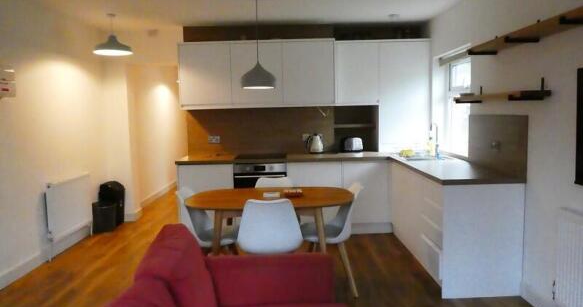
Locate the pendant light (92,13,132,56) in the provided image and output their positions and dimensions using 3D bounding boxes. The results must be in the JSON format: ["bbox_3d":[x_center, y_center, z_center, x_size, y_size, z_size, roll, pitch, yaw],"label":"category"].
[{"bbox_3d":[-1.882,-1.258,4.247,0.435,0.408,0.435,-1,6,0],"label":"pendant light"}]

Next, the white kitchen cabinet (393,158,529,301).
[{"bbox_3d":[1.409,0.568,3.741,0.590,0.863,1.530,-1,6,-1],"label":"white kitchen cabinet"}]

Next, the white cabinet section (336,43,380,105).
[{"bbox_3d":[0.768,-0.972,4.885,0.519,0.743,0.320,-1,6,0],"label":"white cabinet section"}]

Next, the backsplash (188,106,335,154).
[{"bbox_3d":[-0.362,-0.272,4.940,1.800,0.560,0.020,-1,6,-1],"label":"backsplash"}]

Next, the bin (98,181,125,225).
[{"bbox_3d":[-2.304,0.652,5.212,0.300,0.594,0.285,-1,6,0],"label":"bin"}]

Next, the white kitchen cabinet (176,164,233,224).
[{"bbox_3d":[-0.943,0.443,4.733,0.600,0.715,0.570,-1,6,-1],"label":"white kitchen cabinet"}]

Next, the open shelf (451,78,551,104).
[{"bbox_3d":[1.567,-0.479,3.127,0.240,0.140,1.030,-1,6,-1],"label":"open shelf"}]

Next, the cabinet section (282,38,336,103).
[{"bbox_3d":[0.205,-0.960,4.882,0.609,0.743,0.320,-1,6,0],"label":"cabinet section"}]

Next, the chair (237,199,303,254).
[{"bbox_3d":[-0.145,0.703,3.071,0.480,0.825,0.530,-1,6,0],"label":"chair"}]

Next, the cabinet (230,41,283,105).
[{"bbox_3d":[-0.405,-0.913,4.740,0.600,0.740,0.300,-1,6,-1],"label":"cabinet"}]

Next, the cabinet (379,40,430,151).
[{"bbox_3d":[1.329,-0.680,4.907,0.599,1.301,0.341,-1,6,0],"label":"cabinet"}]

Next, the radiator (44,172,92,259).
[{"bbox_3d":[-2.407,0.621,4.367,0.105,0.690,0.830,-1,6,0],"label":"radiator"}]

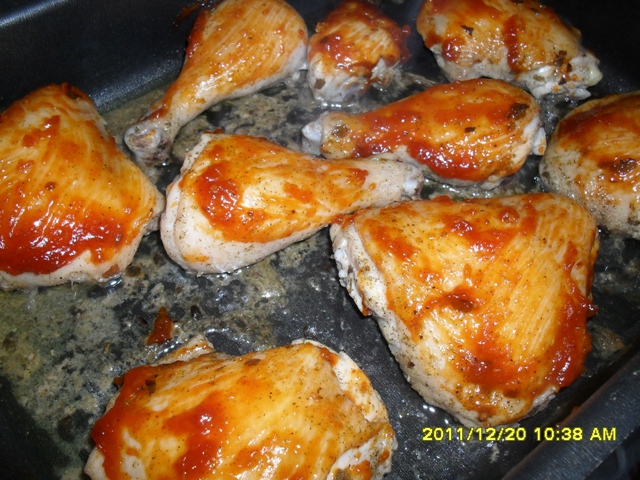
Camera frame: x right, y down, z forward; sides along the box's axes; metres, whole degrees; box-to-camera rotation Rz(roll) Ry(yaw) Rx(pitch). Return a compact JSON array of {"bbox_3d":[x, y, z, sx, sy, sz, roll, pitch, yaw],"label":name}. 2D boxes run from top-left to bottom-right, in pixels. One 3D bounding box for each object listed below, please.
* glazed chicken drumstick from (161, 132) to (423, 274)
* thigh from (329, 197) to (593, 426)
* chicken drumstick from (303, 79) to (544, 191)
[{"bbox_3d":[-0.012,-0.024,0.330,0.132,0.049,0.069,-9,47,-8],"label":"glazed chicken drumstick"},{"bbox_3d":[0.068,0.022,0.294,0.120,0.047,0.110,-5,49,-4],"label":"thigh"},{"bbox_3d":[0.059,-0.065,0.369,0.134,0.049,0.060,4,46,3],"label":"chicken drumstick"}]

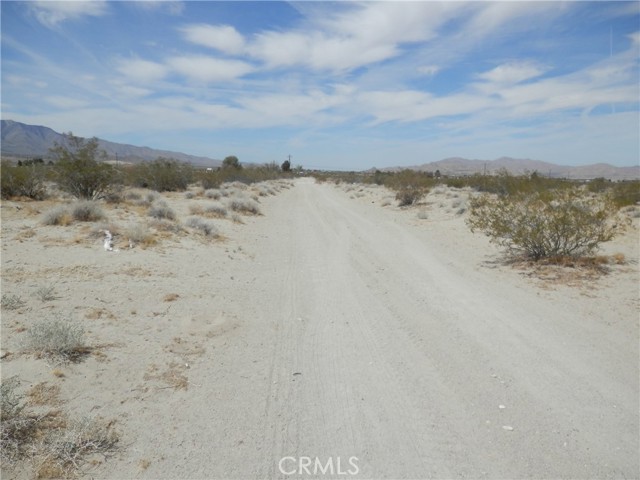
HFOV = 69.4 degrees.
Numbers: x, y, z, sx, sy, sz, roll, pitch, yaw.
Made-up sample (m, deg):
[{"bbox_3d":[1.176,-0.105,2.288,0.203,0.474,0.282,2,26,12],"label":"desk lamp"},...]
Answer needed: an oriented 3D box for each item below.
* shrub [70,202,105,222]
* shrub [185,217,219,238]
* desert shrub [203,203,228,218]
[{"bbox_3d":[-6.689,-0.841,13.259,1.063,0.583,0.936,-3,10,-27],"label":"shrub"},{"bbox_3d":[-2.831,-0.330,11.033,0.814,0.463,0.692,-1,9,-14],"label":"shrub"},{"bbox_3d":[-3.367,-0.970,14.874,0.835,0.473,0.735,-1,9,-13],"label":"desert shrub"}]

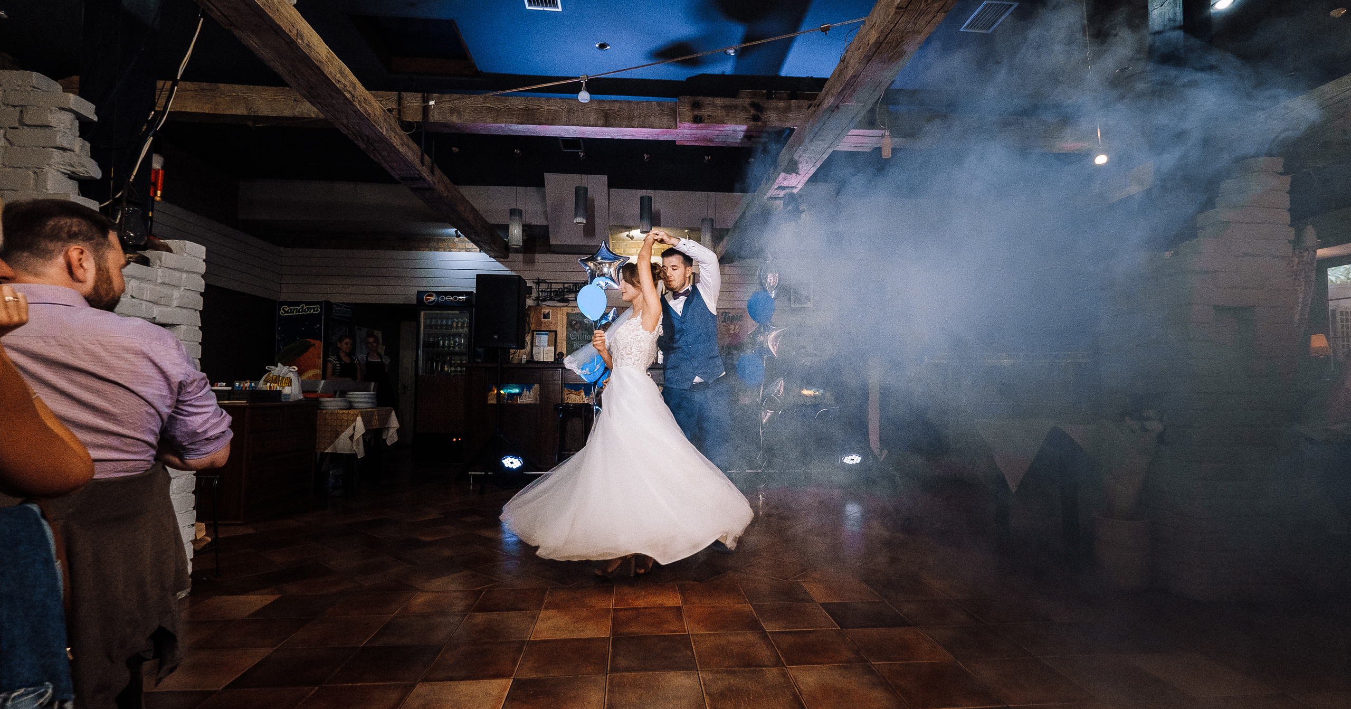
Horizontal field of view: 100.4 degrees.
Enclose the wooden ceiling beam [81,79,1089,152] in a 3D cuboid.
[{"bbox_3d":[-0.551,-2.133,5.121,9.100,0.280,0.220,0,-3,-5],"label":"wooden ceiling beam"}]

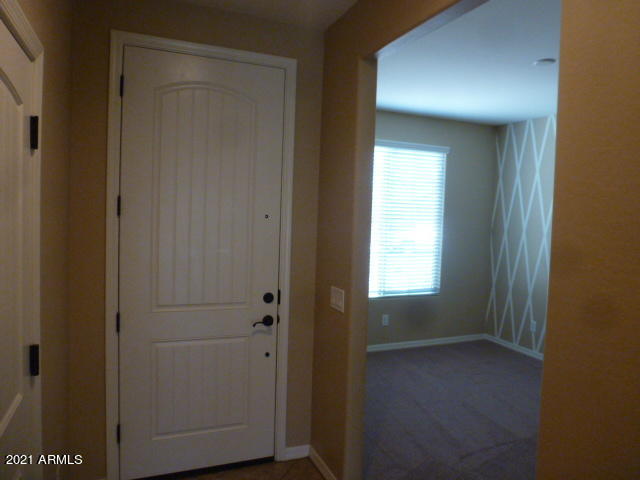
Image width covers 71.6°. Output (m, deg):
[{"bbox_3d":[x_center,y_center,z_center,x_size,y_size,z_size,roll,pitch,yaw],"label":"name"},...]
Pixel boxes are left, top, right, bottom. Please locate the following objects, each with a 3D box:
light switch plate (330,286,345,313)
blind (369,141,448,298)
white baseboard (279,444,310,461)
[{"bbox_3d":[0.097,0.341,2.559,0.014,0.119,0.168,1,3,-22],"label":"light switch plate"},{"bbox_3d":[1.041,-0.237,5.400,1.200,1.850,0.080,1,3,-22],"label":"blind"},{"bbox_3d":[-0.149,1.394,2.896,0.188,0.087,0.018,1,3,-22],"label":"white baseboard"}]

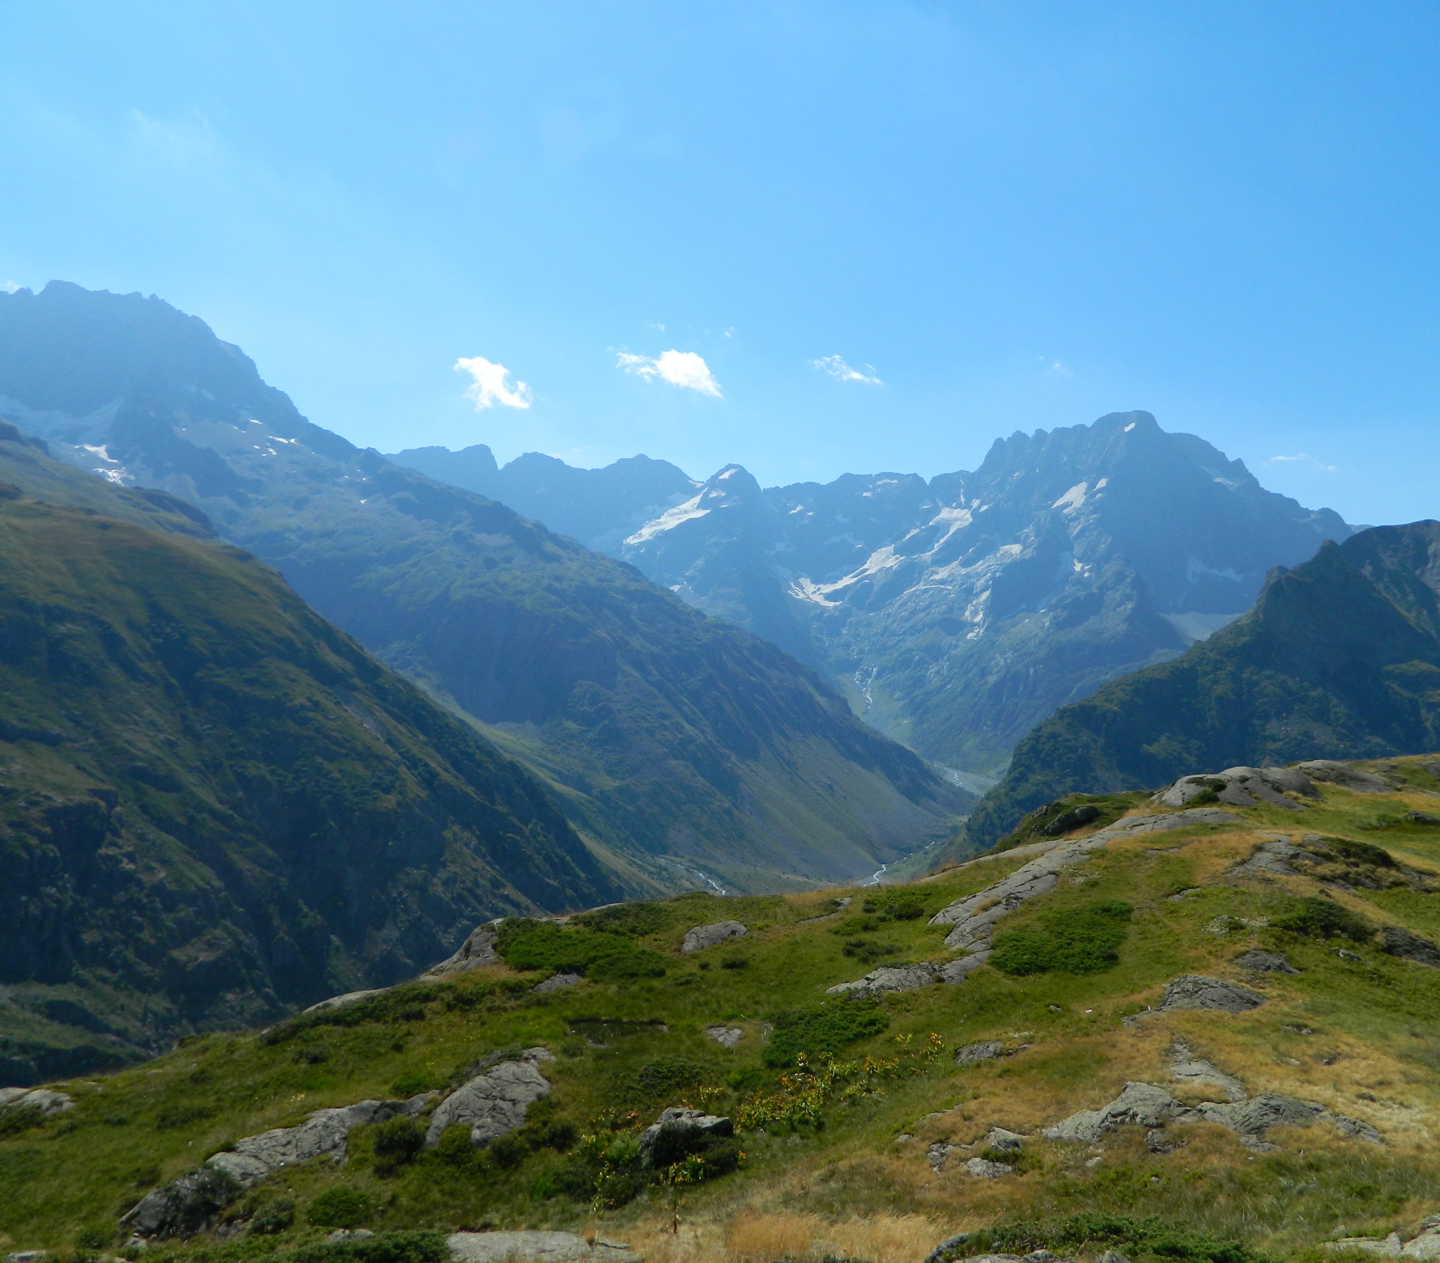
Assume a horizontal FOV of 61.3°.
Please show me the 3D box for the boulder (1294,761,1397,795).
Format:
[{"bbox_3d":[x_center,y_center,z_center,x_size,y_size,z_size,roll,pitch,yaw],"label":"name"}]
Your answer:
[{"bbox_3d":[31.959,7.445,62.000,4.940,1.400,3.300,0,-2,0],"label":"boulder"}]

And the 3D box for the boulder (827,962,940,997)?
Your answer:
[{"bbox_3d":[3.838,8.155,28.500,2.570,0.550,1.400,0,-2,0],"label":"boulder"}]

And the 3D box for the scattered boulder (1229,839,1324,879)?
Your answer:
[{"bbox_3d":[19.242,7.860,42.000,3.170,1.000,2.300,0,-2,0],"label":"scattered boulder"}]

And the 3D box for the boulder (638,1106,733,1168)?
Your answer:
[{"bbox_3d":[-0.487,7.062,17.000,1.280,0.680,0.950,0,-2,0],"label":"boulder"}]

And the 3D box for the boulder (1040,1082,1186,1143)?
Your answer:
[{"bbox_3d":[5.373,6.524,16.500,1.920,0.550,1.100,0,-2,0],"label":"boulder"}]

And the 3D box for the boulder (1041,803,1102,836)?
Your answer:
[{"bbox_3d":[15.048,8.044,52.000,2.510,1.200,1.800,0,-2,0],"label":"boulder"}]

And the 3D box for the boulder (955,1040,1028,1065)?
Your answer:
[{"bbox_3d":[4.791,7.443,21.500,1.240,0.300,0.800,0,-2,0],"label":"boulder"}]

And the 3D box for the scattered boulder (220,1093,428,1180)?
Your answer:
[{"bbox_3d":[-6.265,8.100,19.500,3.210,0.900,1.600,0,-2,0],"label":"scattered boulder"}]

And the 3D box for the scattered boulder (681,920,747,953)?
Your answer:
[{"bbox_3d":[-0.166,8.533,34.000,1.780,0.700,1.300,0,-2,0],"label":"scattered boulder"}]

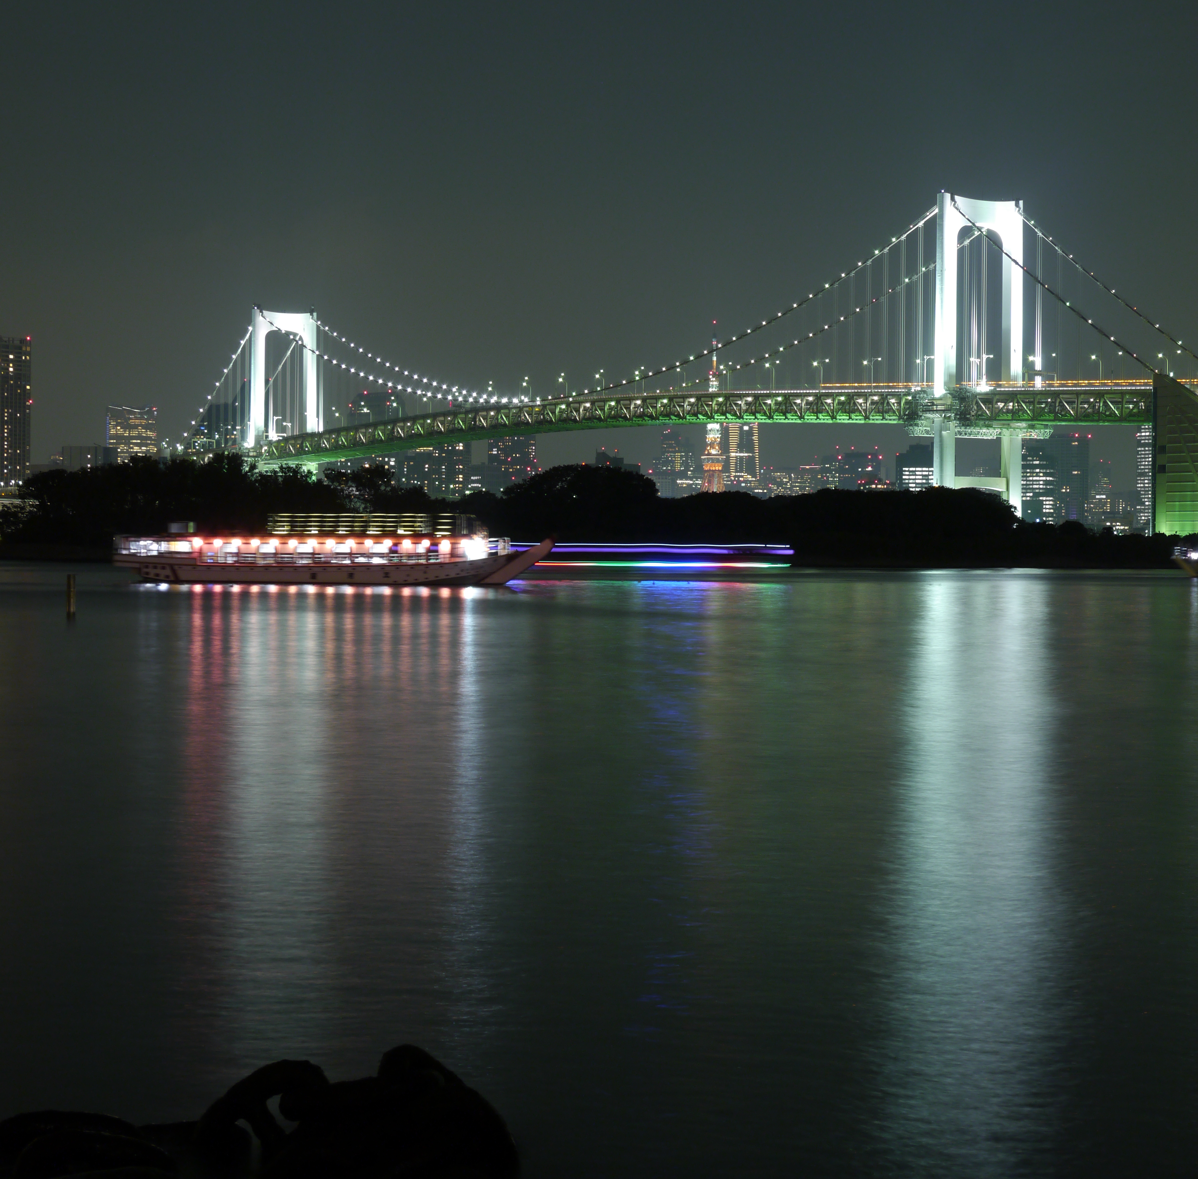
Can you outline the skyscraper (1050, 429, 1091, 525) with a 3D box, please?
[{"bbox_3d":[504.270,-100.510,3059.200,44.000,135.000,40.000,0,1,9],"label":"skyscraper"}]

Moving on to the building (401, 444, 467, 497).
[{"bbox_3d":[-152.840,-84.620,2649.380,60.000,105.000,32.000,0,1,-3],"label":"building"}]

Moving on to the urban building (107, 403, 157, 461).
[{"bbox_3d":[-850.690,-210.570,5218.300,90.000,238.000,85.000,0,1,-9],"label":"urban building"}]

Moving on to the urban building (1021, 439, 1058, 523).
[{"bbox_3d":[431.470,-86.620,2819.340,40.000,112.000,38.000,0,1,9],"label":"urban building"}]

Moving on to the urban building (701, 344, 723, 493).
[{"bbox_3d":[167.120,-229.480,4157.860,88.000,333.000,88.000,0,1,-43],"label":"urban building"}]

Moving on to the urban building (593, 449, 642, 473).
[{"bbox_3d":[18.670,-88.040,2899.360,48.000,104.000,36.000,0,1,0],"label":"urban building"}]

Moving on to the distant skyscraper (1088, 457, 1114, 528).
[{"bbox_3d":[745.670,-120.570,4249.120,40.000,140.000,38.000,0,1,10],"label":"distant skyscraper"}]

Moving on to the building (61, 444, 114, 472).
[{"bbox_3d":[-339.160,-60.410,1899.580,32.000,72.000,28.000,0,1,10],"label":"building"}]

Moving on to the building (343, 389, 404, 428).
[{"bbox_3d":[-244.710,-129.560,3148.930,68.000,178.000,45.000,0,1,-4],"label":"building"}]

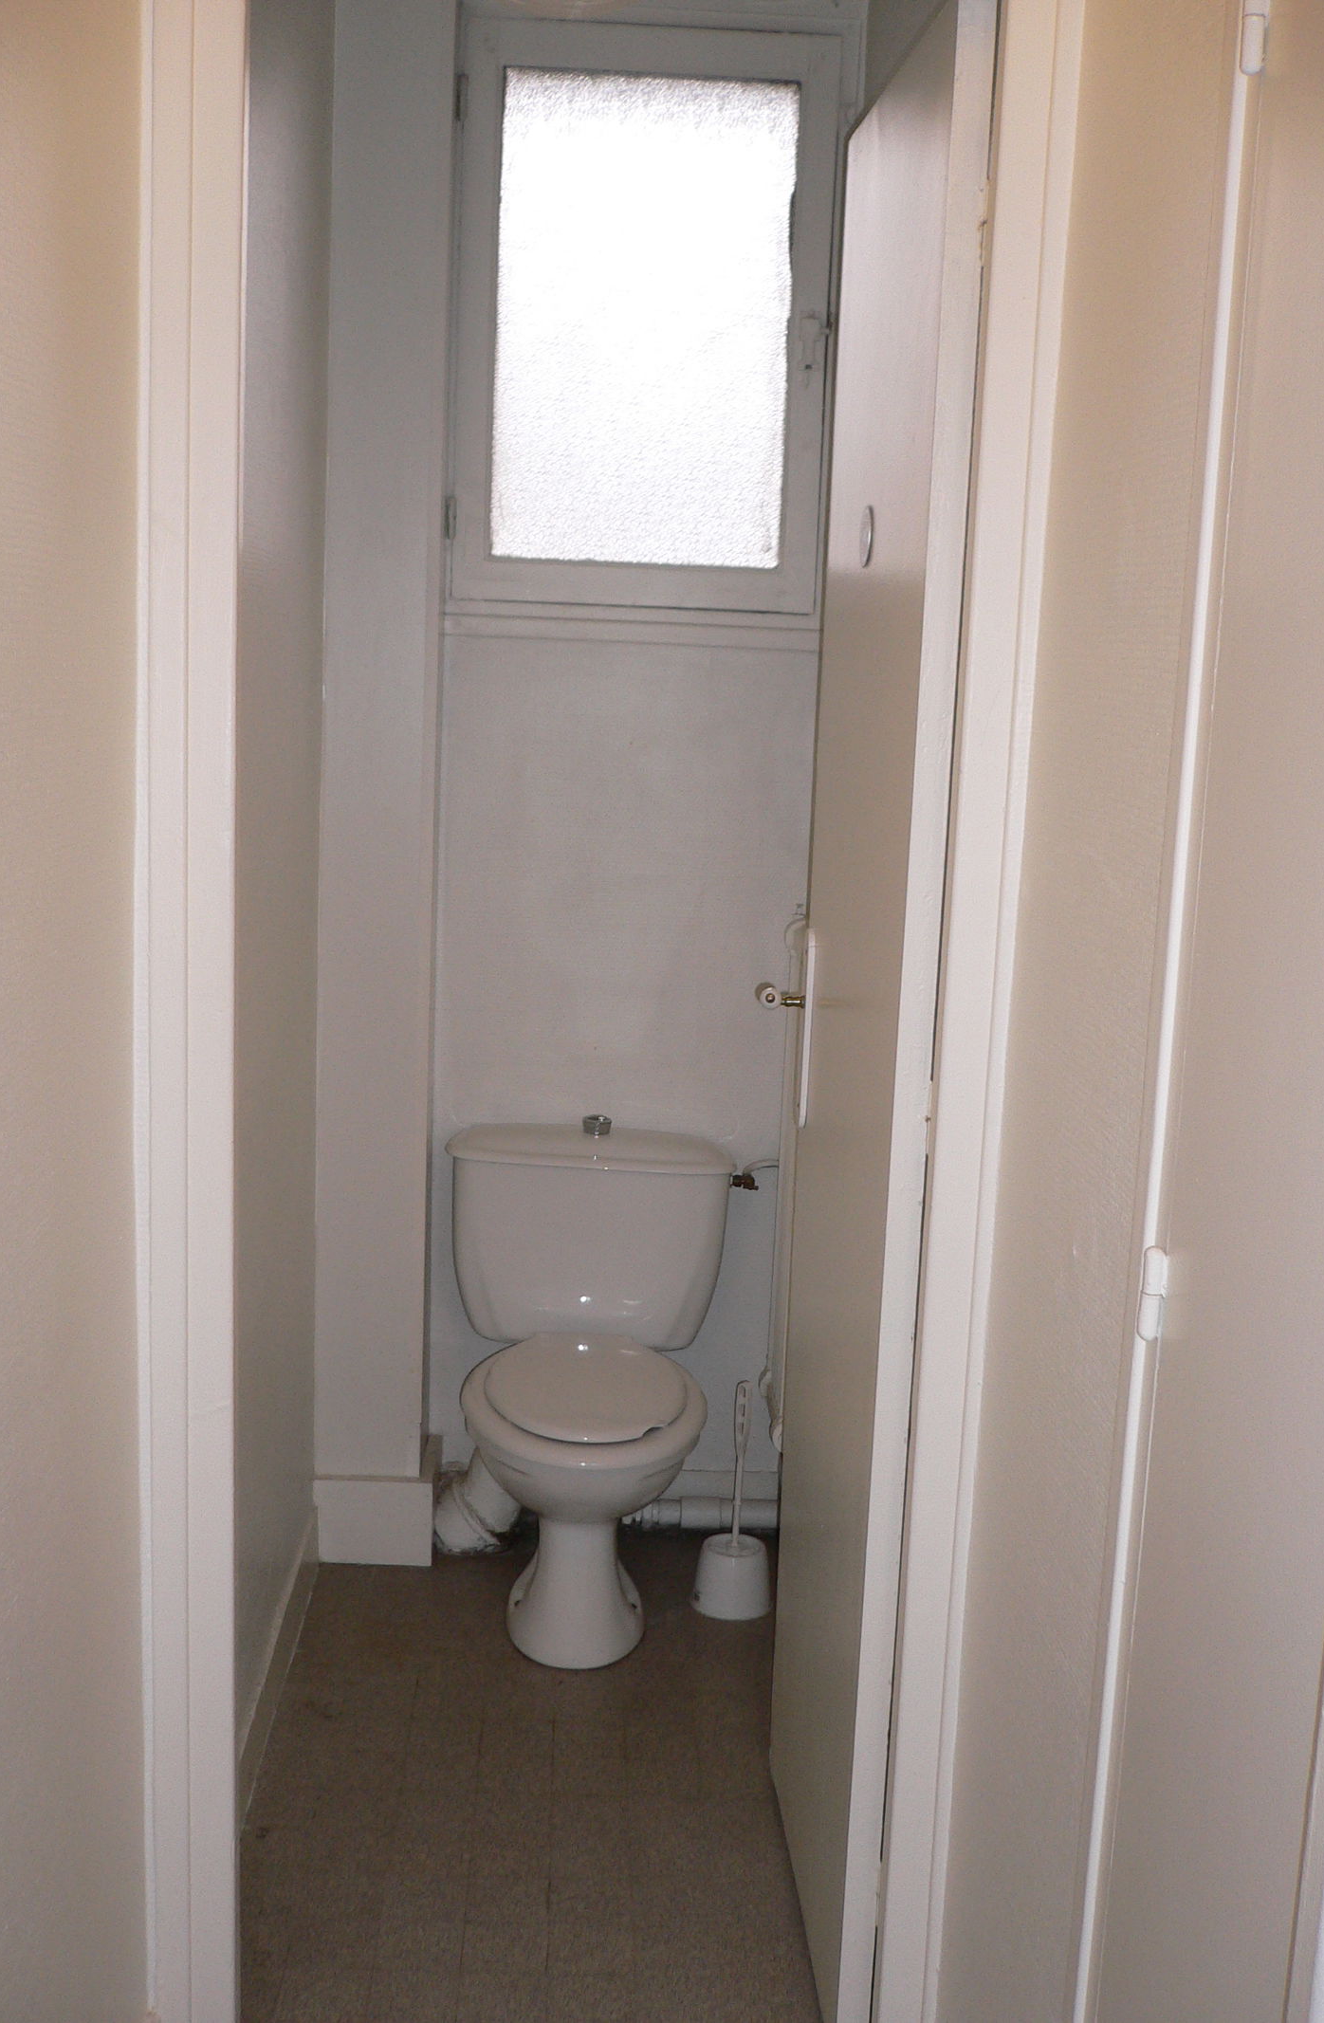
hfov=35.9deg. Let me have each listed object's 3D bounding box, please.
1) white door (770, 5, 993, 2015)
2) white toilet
[{"bbox_3d":[0.218,0.052,2.238,0.038,2.032,0.622,2,10,-3],"label":"white door"},{"bbox_3d":[-0.116,0.556,3.027,0.442,0.753,0.667,2,10,0],"label":"white toilet"}]

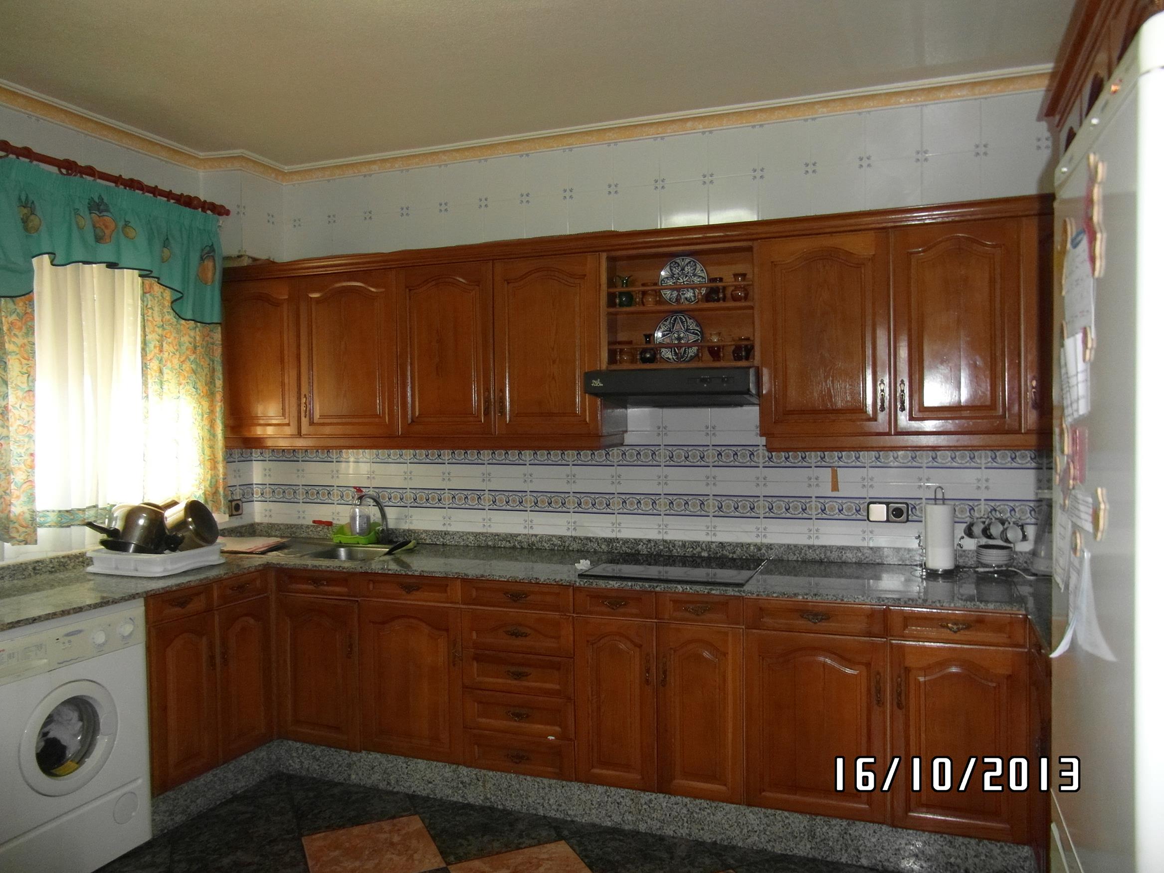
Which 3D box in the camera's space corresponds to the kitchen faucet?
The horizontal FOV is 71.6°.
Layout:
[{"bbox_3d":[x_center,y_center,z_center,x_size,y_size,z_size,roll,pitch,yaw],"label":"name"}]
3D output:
[{"bbox_3d":[-0.938,0.378,3.616,0.058,0.232,0.222,0,1,24],"label":"kitchen faucet"}]

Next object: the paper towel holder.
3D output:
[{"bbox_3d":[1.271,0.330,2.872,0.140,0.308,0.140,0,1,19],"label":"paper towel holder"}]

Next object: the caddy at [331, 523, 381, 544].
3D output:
[{"bbox_3d":[-1.046,0.449,3.746,0.200,0.088,0.105,0,1,19],"label":"caddy"}]

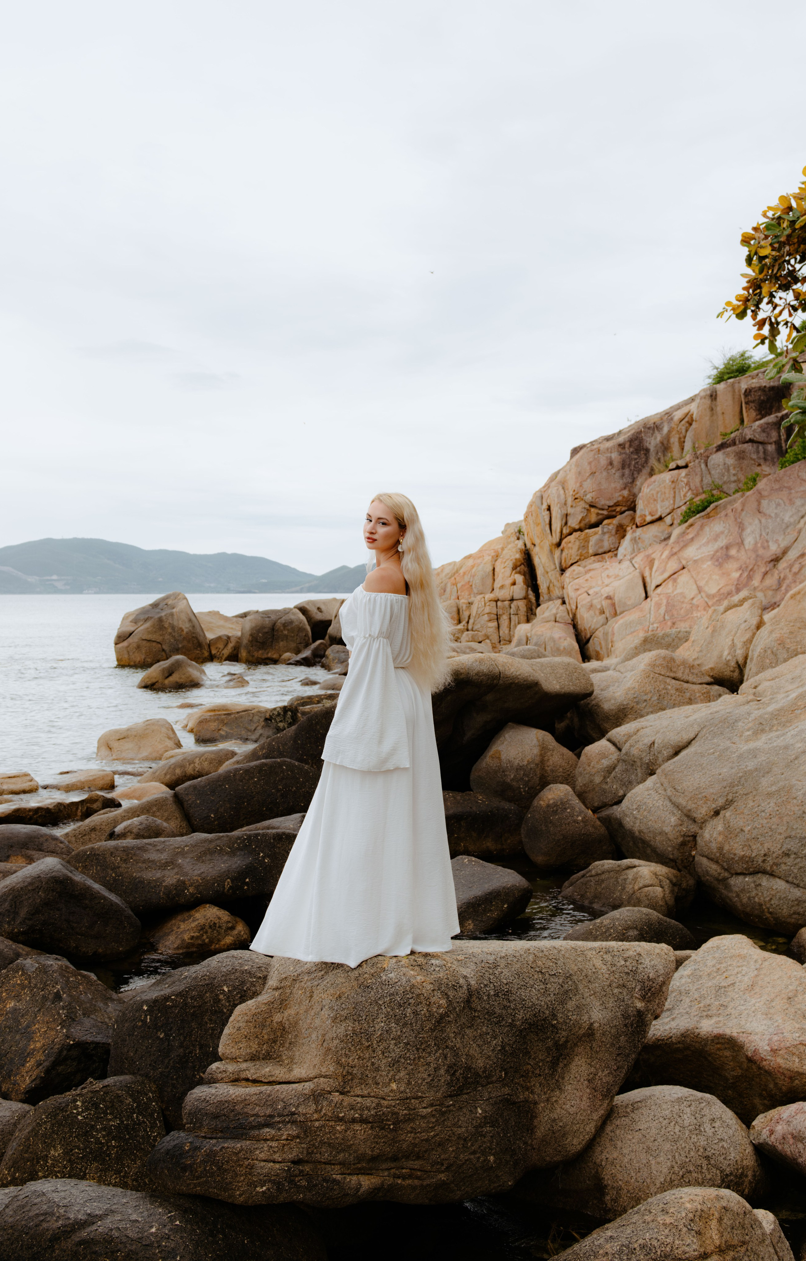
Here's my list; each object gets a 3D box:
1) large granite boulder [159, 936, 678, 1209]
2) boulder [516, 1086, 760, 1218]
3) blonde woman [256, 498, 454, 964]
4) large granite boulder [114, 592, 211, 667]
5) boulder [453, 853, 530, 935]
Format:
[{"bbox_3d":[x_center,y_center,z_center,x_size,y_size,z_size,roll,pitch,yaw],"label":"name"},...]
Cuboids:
[{"bbox_3d":[0.030,1.630,4.420,1.980,0.900,1.150,0,2,0],"label":"large granite boulder"},{"bbox_3d":[0.936,1.969,4.500,0.900,0.437,0.720,0,2,0],"label":"boulder"},{"bbox_3d":[-0.178,0.349,4.360,0.760,1.735,0.580,0,2,10],"label":"blonde woman"},{"bbox_3d":[-7.275,-0.021,34.900,2.850,2.309,2.400,0,2,0],"label":"large granite boulder"},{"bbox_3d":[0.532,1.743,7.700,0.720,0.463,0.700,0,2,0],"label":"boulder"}]

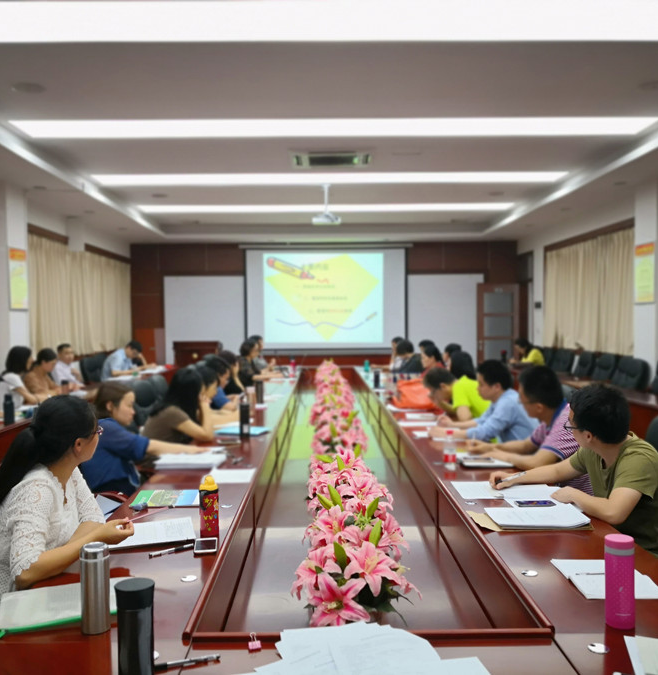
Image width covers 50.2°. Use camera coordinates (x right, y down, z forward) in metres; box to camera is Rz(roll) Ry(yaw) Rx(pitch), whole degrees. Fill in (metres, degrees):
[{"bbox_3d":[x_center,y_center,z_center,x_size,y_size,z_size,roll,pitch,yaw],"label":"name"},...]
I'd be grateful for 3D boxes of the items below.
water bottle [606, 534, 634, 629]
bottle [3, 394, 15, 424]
[{"bbox_3d":[0.678,0.562,1.632,0.067,0.206,0.067,0,1,-1],"label":"water bottle"},{"bbox_3d":[-2.330,0.524,5.101,0.073,0.213,0.073,0,1,-1],"label":"bottle"}]

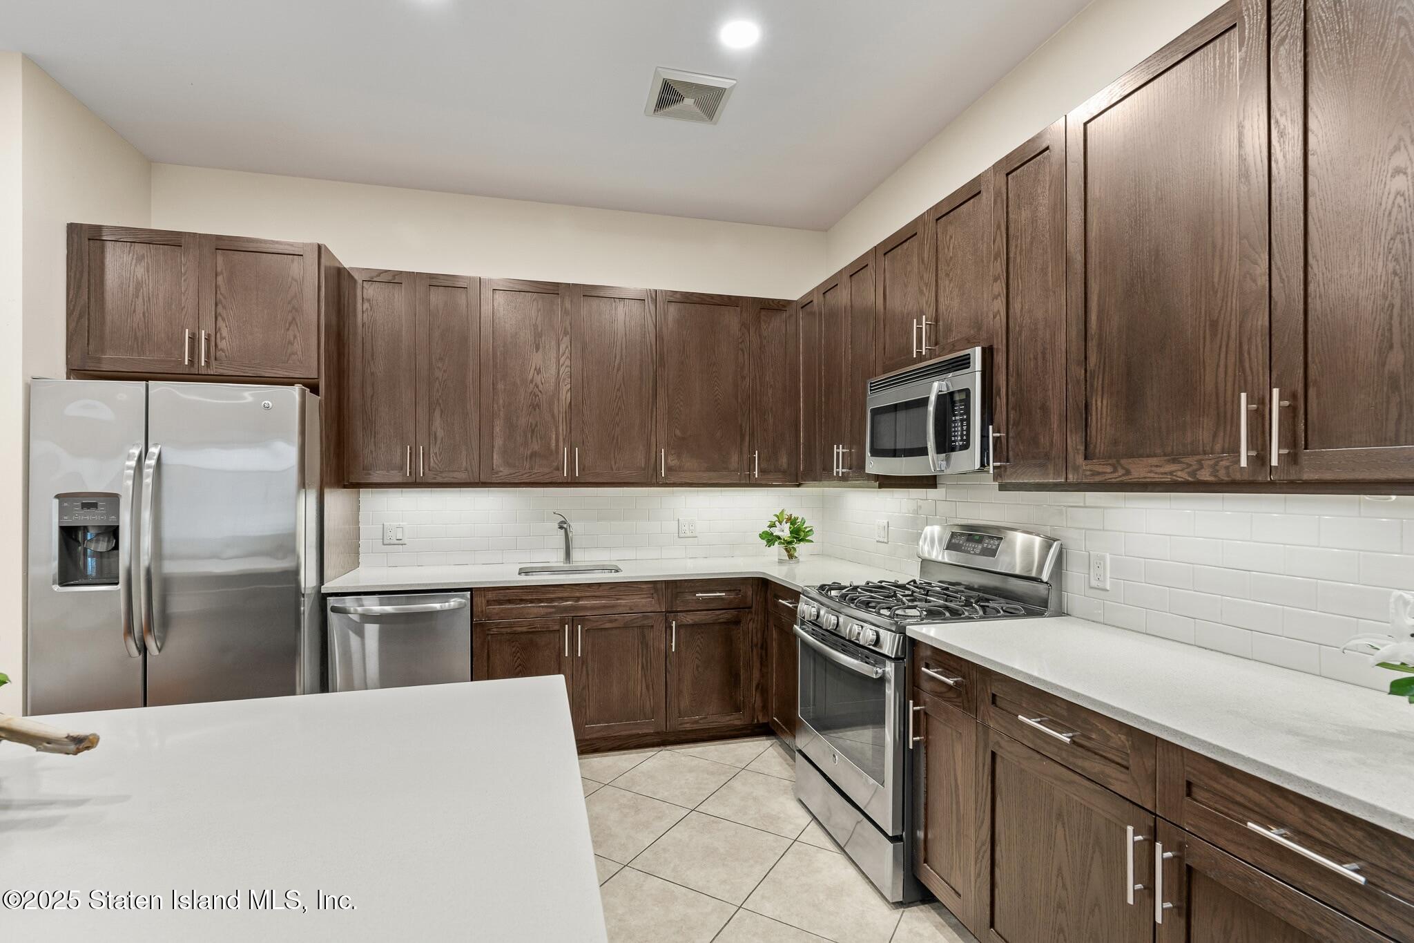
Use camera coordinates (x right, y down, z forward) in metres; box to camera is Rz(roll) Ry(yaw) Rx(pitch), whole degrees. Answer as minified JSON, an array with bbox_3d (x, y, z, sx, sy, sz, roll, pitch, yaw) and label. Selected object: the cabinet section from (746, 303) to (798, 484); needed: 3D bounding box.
[{"bbox_3d":[0.345,-0.468,3.786,0.291,1.052,0.335,0,-1,-15],"label":"cabinet section"}]

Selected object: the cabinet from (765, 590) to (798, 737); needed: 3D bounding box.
[{"bbox_3d":[0.699,0.942,3.116,0.615,0.794,0.525,0,-1,-15],"label":"cabinet"}]

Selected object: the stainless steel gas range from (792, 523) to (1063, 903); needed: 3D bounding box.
[{"bbox_3d":[0.818,0.841,2.496,0.765,1.185,0.757,0,-1,-15],"label":"stainless steel gas range"}]

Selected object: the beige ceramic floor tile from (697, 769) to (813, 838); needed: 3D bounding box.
[{"bbox_3d":[0.255,1.443,2.749,0.454,0.010,0.454,-1,-1,30],"label":"beige ceramic floor tile"}]

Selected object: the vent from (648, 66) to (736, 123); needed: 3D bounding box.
[{"bbox_3d":[-0.076,-1.589,2.703,0.333,0.030,0.333,0,-1,-15],"label":"vent"}]

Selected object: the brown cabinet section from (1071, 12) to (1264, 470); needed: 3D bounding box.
[{"bbox_3d":[1.253,-0.496,1.585,0.335,1.052,0.516,0,-1,-15],"label":"brown cabinet section"}]

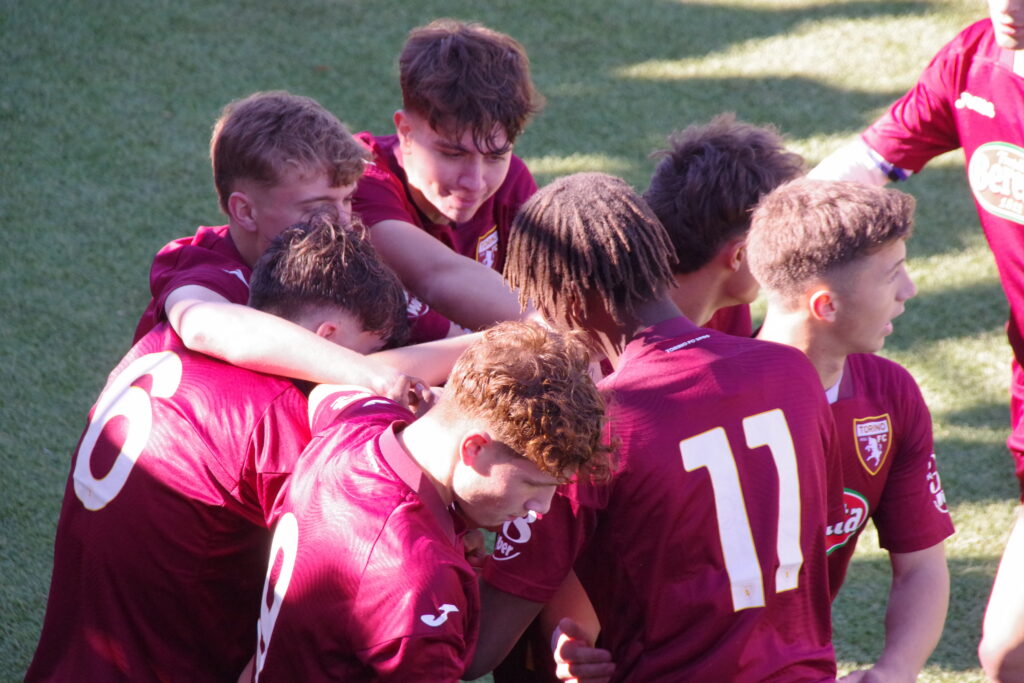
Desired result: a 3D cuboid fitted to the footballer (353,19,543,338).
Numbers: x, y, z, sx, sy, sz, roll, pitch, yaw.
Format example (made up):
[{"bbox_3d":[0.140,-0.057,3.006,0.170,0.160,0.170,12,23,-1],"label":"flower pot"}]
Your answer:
[{"bbox_3d":[-0.091,0.294,11.234,0.580,1.600,0.750,-14,22,-36],"label":"footballer"}]

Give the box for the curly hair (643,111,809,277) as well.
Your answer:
[{"bbox_3d":[0.299,-0.210,10.850,0.235,0.215,0.195,-7,18,-39],"label":"curly hair"}]

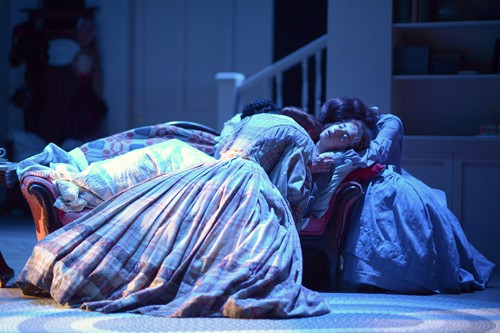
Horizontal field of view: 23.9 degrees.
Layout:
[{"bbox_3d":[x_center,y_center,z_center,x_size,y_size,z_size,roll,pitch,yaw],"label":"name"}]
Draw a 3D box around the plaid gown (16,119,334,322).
[{"bbox_3d":[-0.232,0.159,5.409,1.600,0.840,1.150,1,2,0],"label":"plaid gown"}]

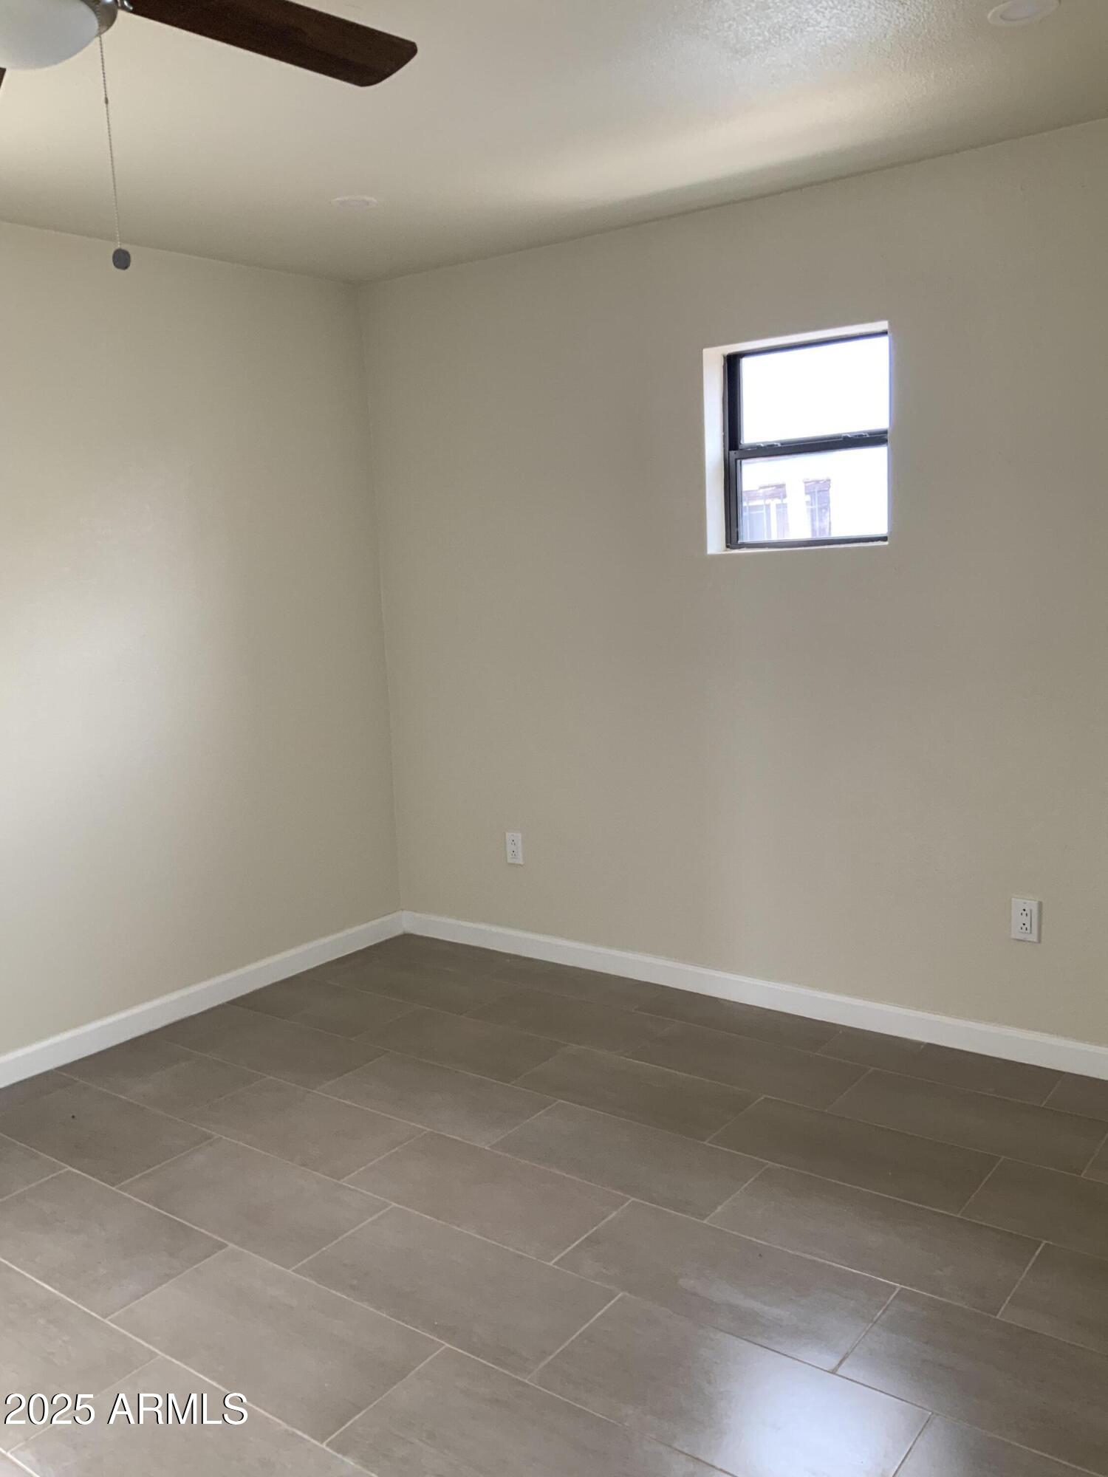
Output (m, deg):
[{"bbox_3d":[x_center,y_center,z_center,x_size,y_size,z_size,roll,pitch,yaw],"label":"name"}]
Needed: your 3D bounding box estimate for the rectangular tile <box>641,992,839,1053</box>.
[{"bbox_3d":[0.569,0.857,3.764,0.611,0.010,0.238,4,11,37],"label":"rectangular tile"}]

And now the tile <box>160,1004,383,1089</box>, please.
[{"bbox_3d":[-0.811,0.927,3.685,0.610,0.010,0.304,4,11,36],"label":"tile"}]

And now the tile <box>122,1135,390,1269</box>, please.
[{"bbox_3d":[-0.693,1.055,2.840,0.611,0.010,0.306,4,11,37],"label":"tile"}]

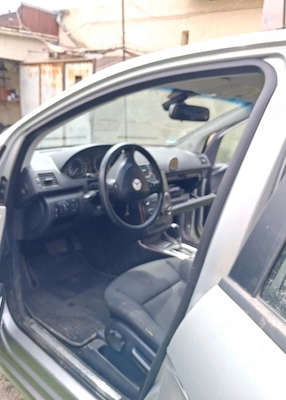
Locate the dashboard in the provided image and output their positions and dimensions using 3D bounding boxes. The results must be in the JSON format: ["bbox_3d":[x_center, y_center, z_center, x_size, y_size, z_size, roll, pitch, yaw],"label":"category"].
[{"bbox_3d":[-0.045,-0.107,1.852,0.420,0.435,1.400,9,14,43],"label":"dashboard"}]

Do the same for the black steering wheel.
[{"bbox_3d":[-0.047,-0.061,1.357,0.100,0.380,0.380,-7,3,44],"label":"black steering wheel"}]

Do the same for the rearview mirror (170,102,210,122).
[{"bbox_3d":[0.219,-0.431,1.544,0.235,0.078,0.045,-7,16,-32],"label":"rearview mirror"}]

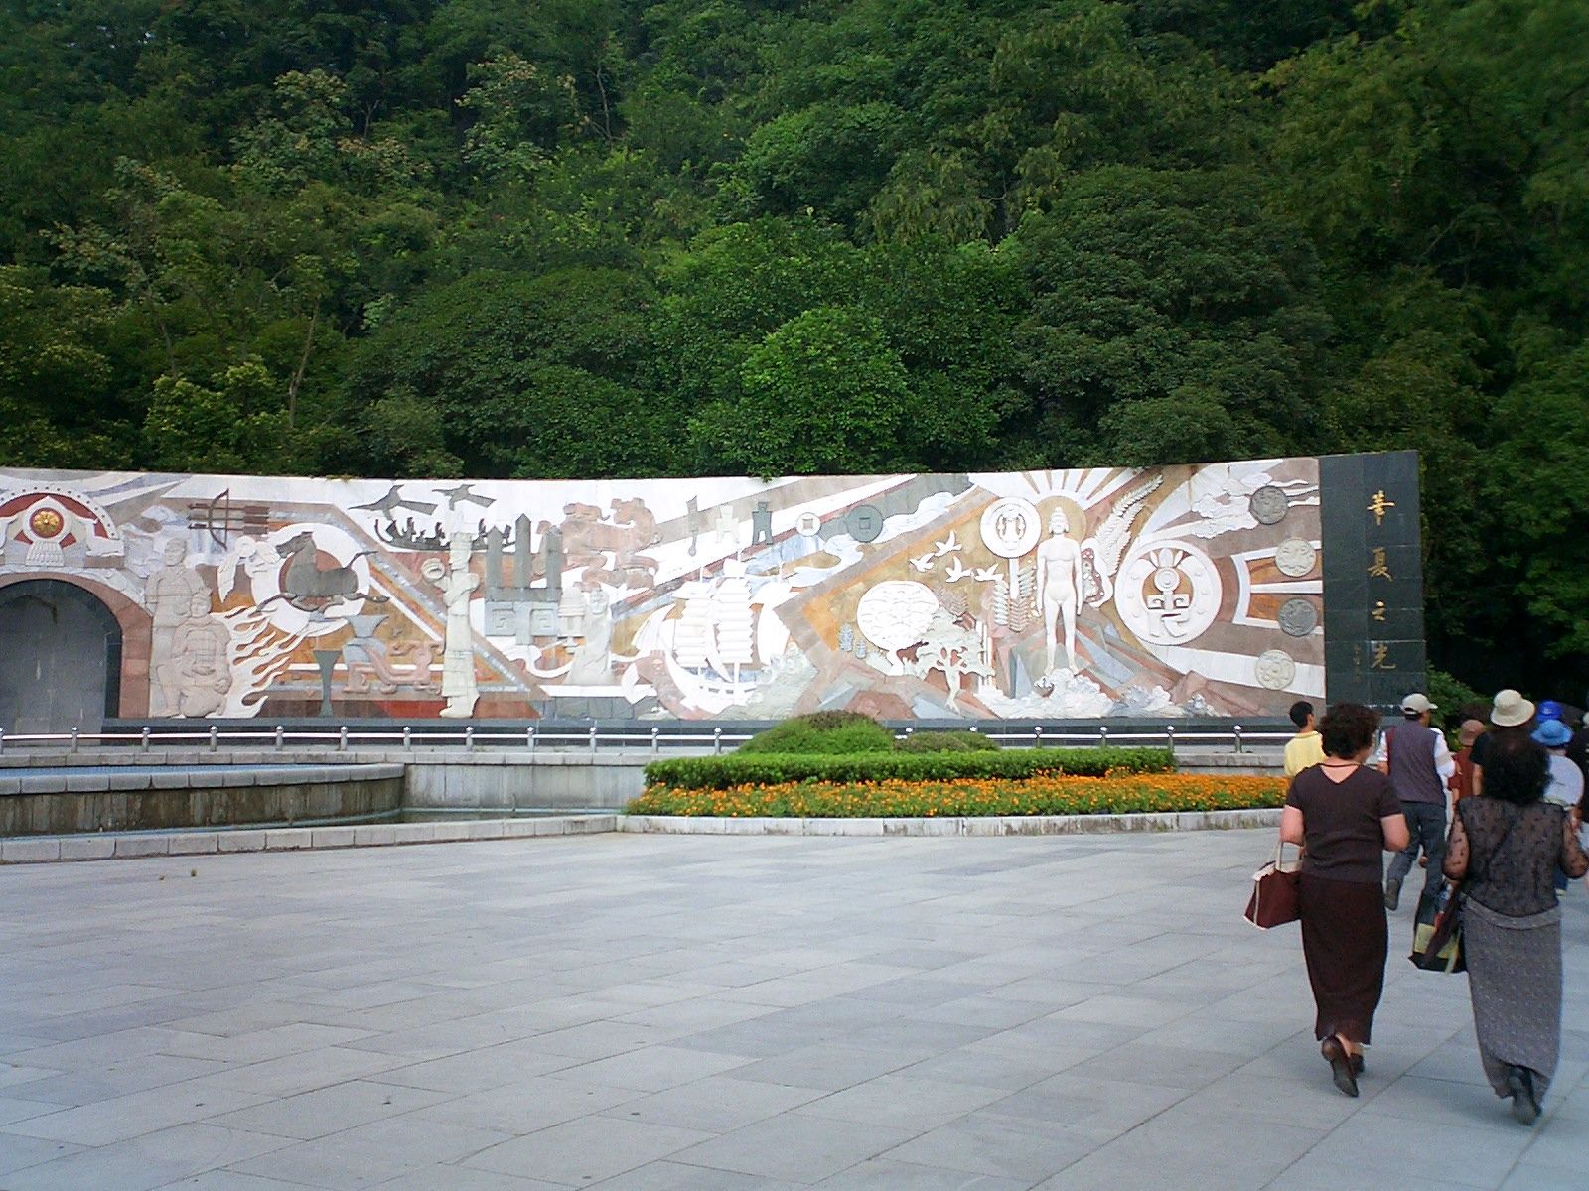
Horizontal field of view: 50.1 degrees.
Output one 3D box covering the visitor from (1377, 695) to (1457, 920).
[{"bbox_3d":[4.405,1.548,12.018,0.540,1.690,0.600,-2,-5,30],"label":"visitor"}]

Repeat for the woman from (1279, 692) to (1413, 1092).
[{"bbox_3d":[2.288,1.238,7.028,0.520,1.570,0.520,-2,-5,25],"label":"woman"}]

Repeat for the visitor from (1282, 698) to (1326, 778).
[{"bbox_3d":[4.053,1.657,13.314,0.480,1.665,0.420,-3,-5,35],"label":"visitor"}]

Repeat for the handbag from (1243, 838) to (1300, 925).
[{"bbox_3d":[2.056,1.212,7.150,0.300,0.370,0.180,2,-5,-22],"label":"handbag"}]

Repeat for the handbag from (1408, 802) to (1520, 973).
[{"bbox_3d":[2.598,1.136,6.600,0.400,0.640,0.280,0,-4,6],"label":"handbag"}]

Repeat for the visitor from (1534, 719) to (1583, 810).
[{"bbox_3d":[6.291,1.786,14.006,0.480,1.510,0.450,-2,-5,28],"label":"visitor"}]

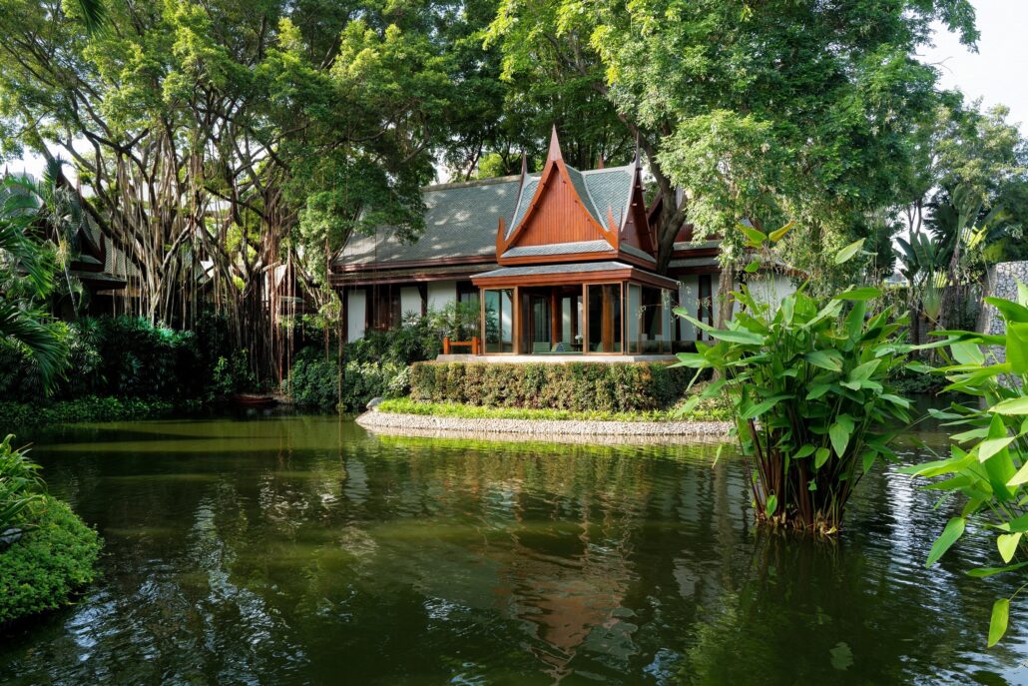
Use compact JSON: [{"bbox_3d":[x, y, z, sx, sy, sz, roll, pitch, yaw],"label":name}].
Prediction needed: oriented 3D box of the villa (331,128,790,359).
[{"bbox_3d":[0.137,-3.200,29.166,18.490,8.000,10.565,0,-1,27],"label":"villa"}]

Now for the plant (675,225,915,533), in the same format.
[{"bbox_3d":[3.300,0.394,8.395,2.750,3.500,2.500,0,-1,0],"label":"plant"}]

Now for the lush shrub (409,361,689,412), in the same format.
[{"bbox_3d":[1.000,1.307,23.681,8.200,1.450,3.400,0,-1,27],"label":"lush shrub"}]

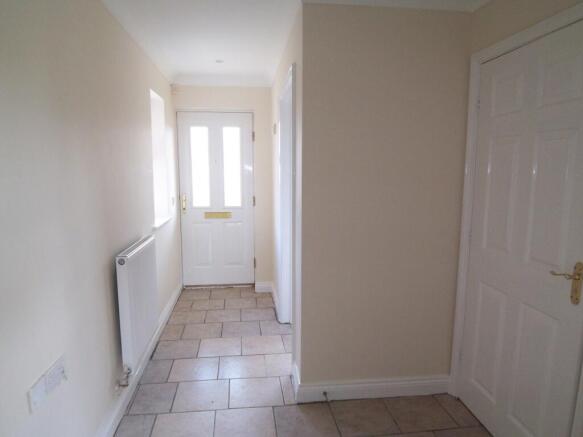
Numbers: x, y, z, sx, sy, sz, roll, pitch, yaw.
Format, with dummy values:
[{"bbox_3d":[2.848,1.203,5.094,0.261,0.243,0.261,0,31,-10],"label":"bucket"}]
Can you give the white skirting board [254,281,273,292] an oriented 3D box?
[{"bbox_3d":[-0.316,0.790,4.431,0.192,0.125,0.018,-1,7,-7],"label":"white skirting board"}]

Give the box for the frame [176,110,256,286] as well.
[{"bbox_3d":[-0.843,-0.187,4.441,0.836,1.999,0.050,-1,7,-7],"label":"frame"}]

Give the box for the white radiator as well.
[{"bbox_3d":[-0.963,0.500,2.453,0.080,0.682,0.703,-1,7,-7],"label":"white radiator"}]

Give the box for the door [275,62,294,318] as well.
[{"bbox_3d":[-0.039,0.018,3.021,0.078,2.023,0.866,-1,7,-7],"label":"door"}]

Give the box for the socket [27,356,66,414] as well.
[{"bbox_3d":[-0.885,0.595,1.408,0.011,0.089,0.246,-1,7,-7],"label":"socket"}]

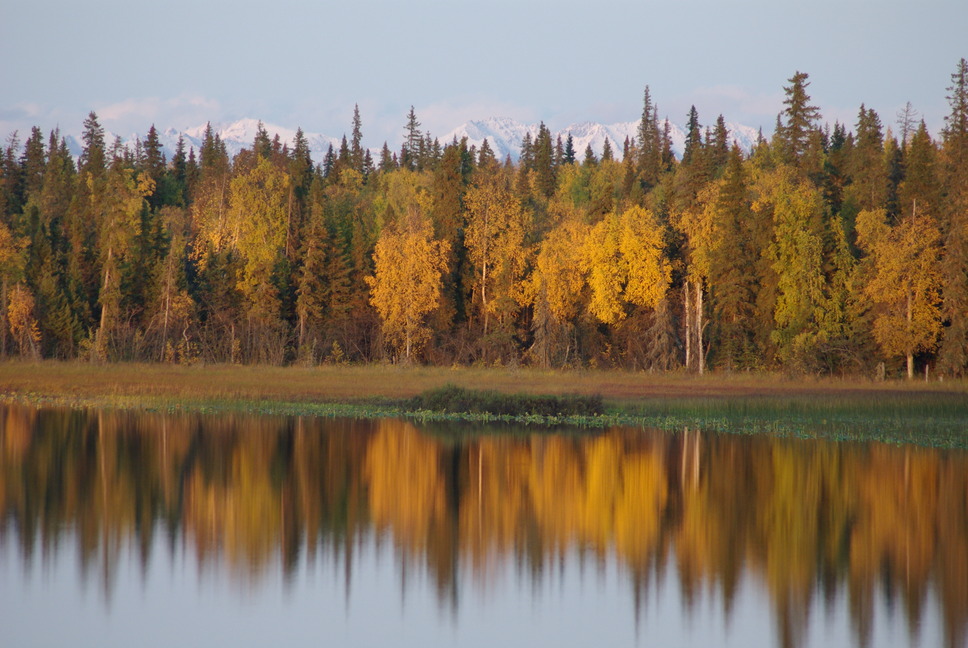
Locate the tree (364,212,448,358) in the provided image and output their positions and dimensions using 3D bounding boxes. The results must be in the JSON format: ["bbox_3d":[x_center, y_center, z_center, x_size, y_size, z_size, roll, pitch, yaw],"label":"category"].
[{"bbox_3d":[-3.894,-1.909,370.000,4.090,7.740,3.890,1,0,0],"label":"tree"}]

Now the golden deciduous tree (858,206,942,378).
[{"bbox_3d":[18.864,-1.385,330.000,3.830,7.720,3.640,1,0,0],"label":"golden deciduous tree"}]

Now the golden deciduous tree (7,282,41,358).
[{"bbox_3d":[-23.948,-0.182,378.000,1.730,3.950,1.650,1,0,0],"label":"golden deciduous tree"}]

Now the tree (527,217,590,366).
[{"bbox_3d":[3.710,-1.619,362.000,3.120,7.470,2.970,1,0,0],"label":"tree"}]

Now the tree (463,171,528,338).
[{"bbox_3d":[0.598,-3.354,378.000,3.360,9.260,3.200,1,0,0],"label":"tree"}]

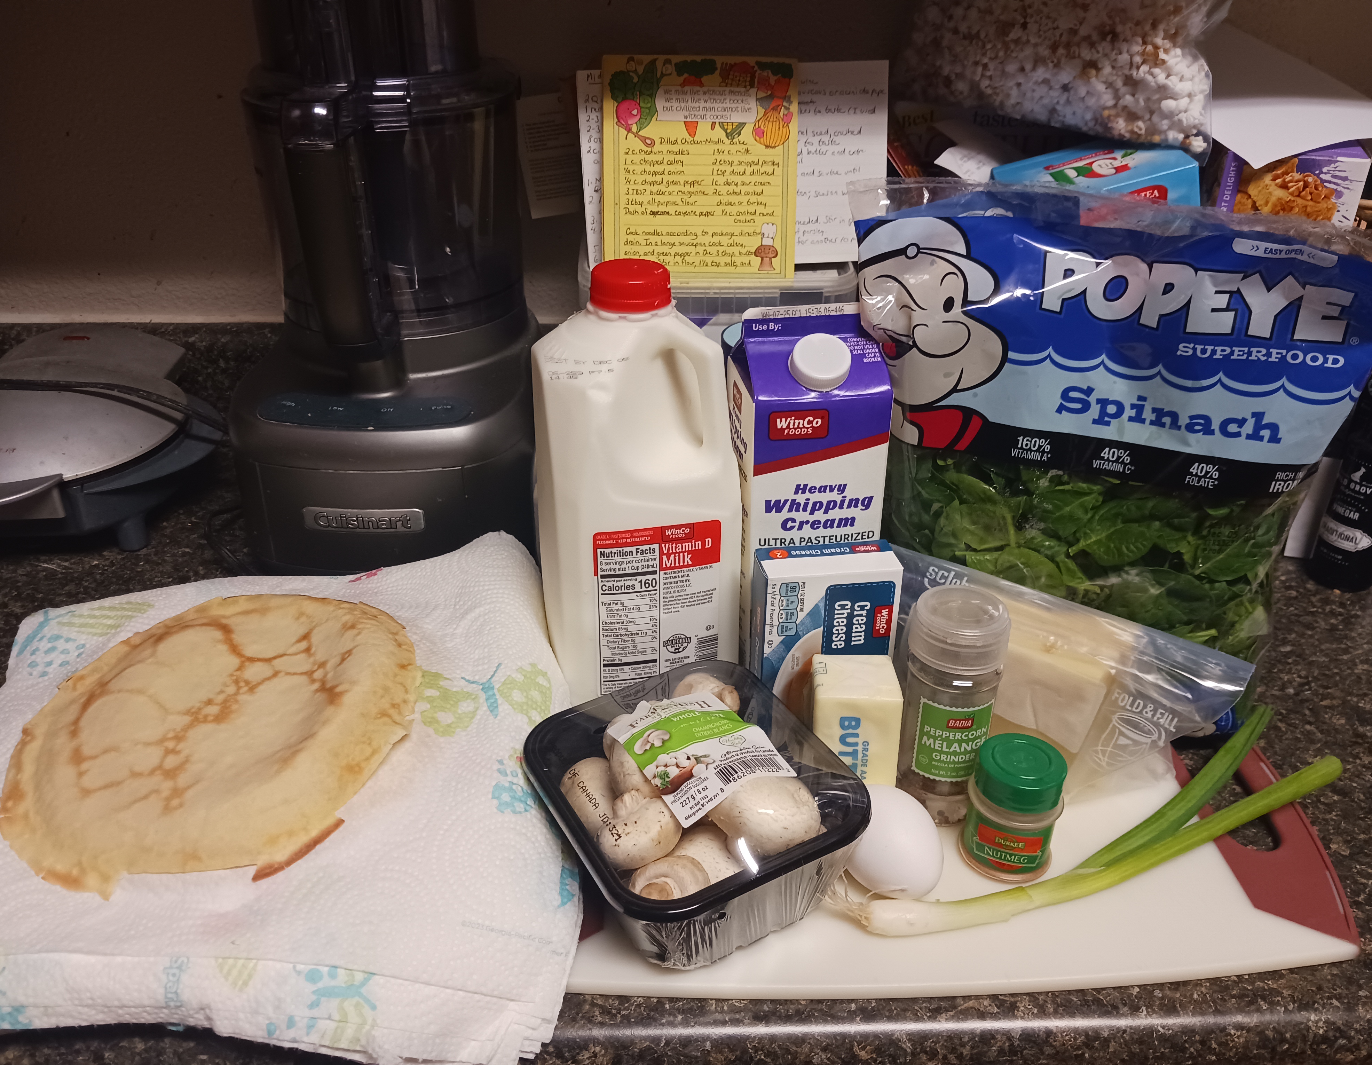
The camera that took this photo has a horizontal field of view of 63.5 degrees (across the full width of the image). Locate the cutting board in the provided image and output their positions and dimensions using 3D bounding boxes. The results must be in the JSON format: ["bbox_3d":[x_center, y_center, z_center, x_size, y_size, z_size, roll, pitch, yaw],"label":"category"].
[{"bbox_3d":[0.109,0.122,0.597,0.400,0.010,0.310,0,25,0],"label":"cutting board"}]

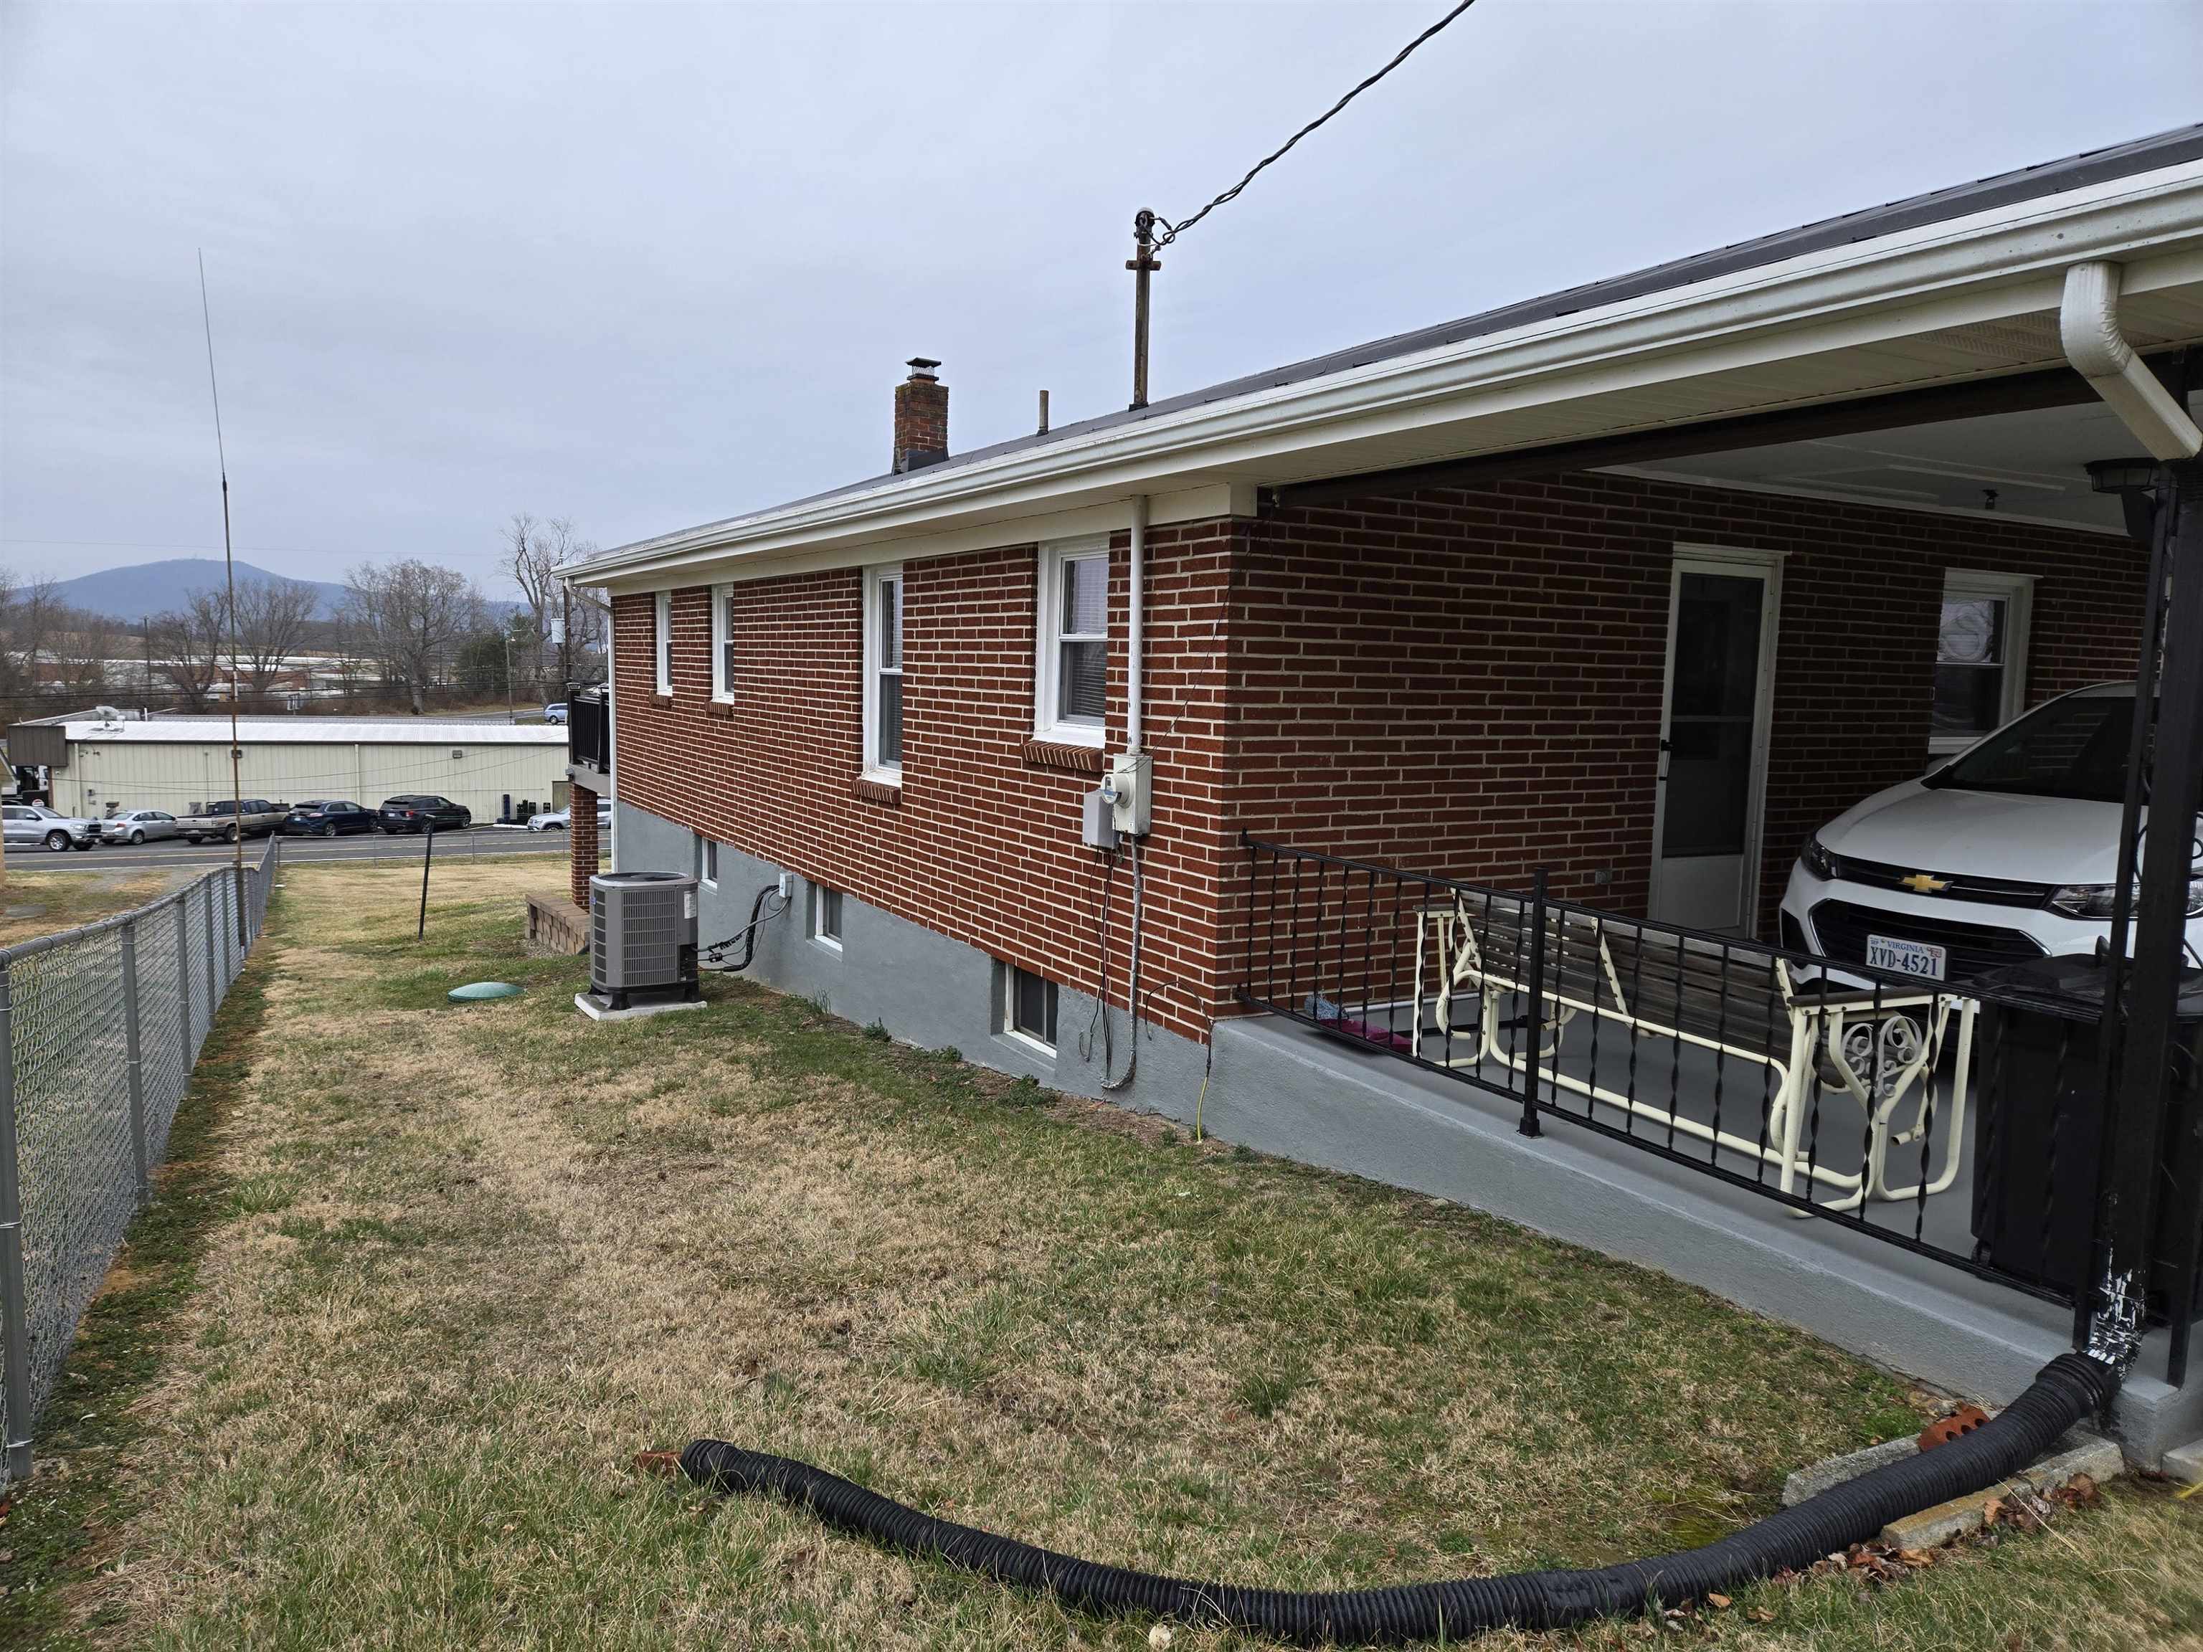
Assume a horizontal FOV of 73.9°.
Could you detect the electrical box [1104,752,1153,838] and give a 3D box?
[{"bbox_3d":[0.108,-0.147,6.745,0.190,0.360,0.200,-2,7,-30],"label":"electrical box"}]

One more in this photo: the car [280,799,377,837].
[{"bbox_3d":[-36.774,-0.421,70.044,1.930,1.740,4.780,2,6,6],"label":"car"}]

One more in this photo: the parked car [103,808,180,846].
[{"bbox_3d":[-43.565,0.071,66.933,1.830,1.460,4.850,3,6,11],"label":"parked car"}]

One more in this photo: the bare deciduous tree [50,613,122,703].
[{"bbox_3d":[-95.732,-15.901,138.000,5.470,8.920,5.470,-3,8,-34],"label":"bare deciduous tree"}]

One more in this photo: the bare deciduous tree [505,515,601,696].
[{"bbox_3d":[-53.177,-21.037,142.000,9.690,18.200,9.690,-1,7,-20],"label":"bare deciduous tree"}]

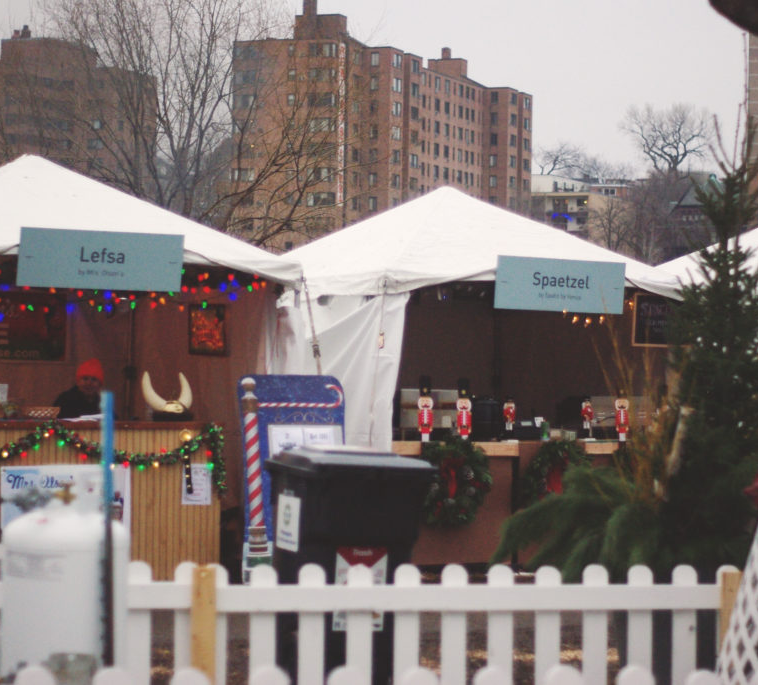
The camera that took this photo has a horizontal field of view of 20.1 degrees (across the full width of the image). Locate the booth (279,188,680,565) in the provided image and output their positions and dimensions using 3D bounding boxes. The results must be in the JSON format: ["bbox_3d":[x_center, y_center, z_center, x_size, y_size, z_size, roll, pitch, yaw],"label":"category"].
[{"bbox_3d":[0.570,0.230,18.000,3.100,3.100,3.100,1,-1,-28],"label":"booth"}]

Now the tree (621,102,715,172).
[{"bbox_3d":[37.800,-25.000,280.000,12.000,13.000,12.000,1,0,0],"label":"tree"}]

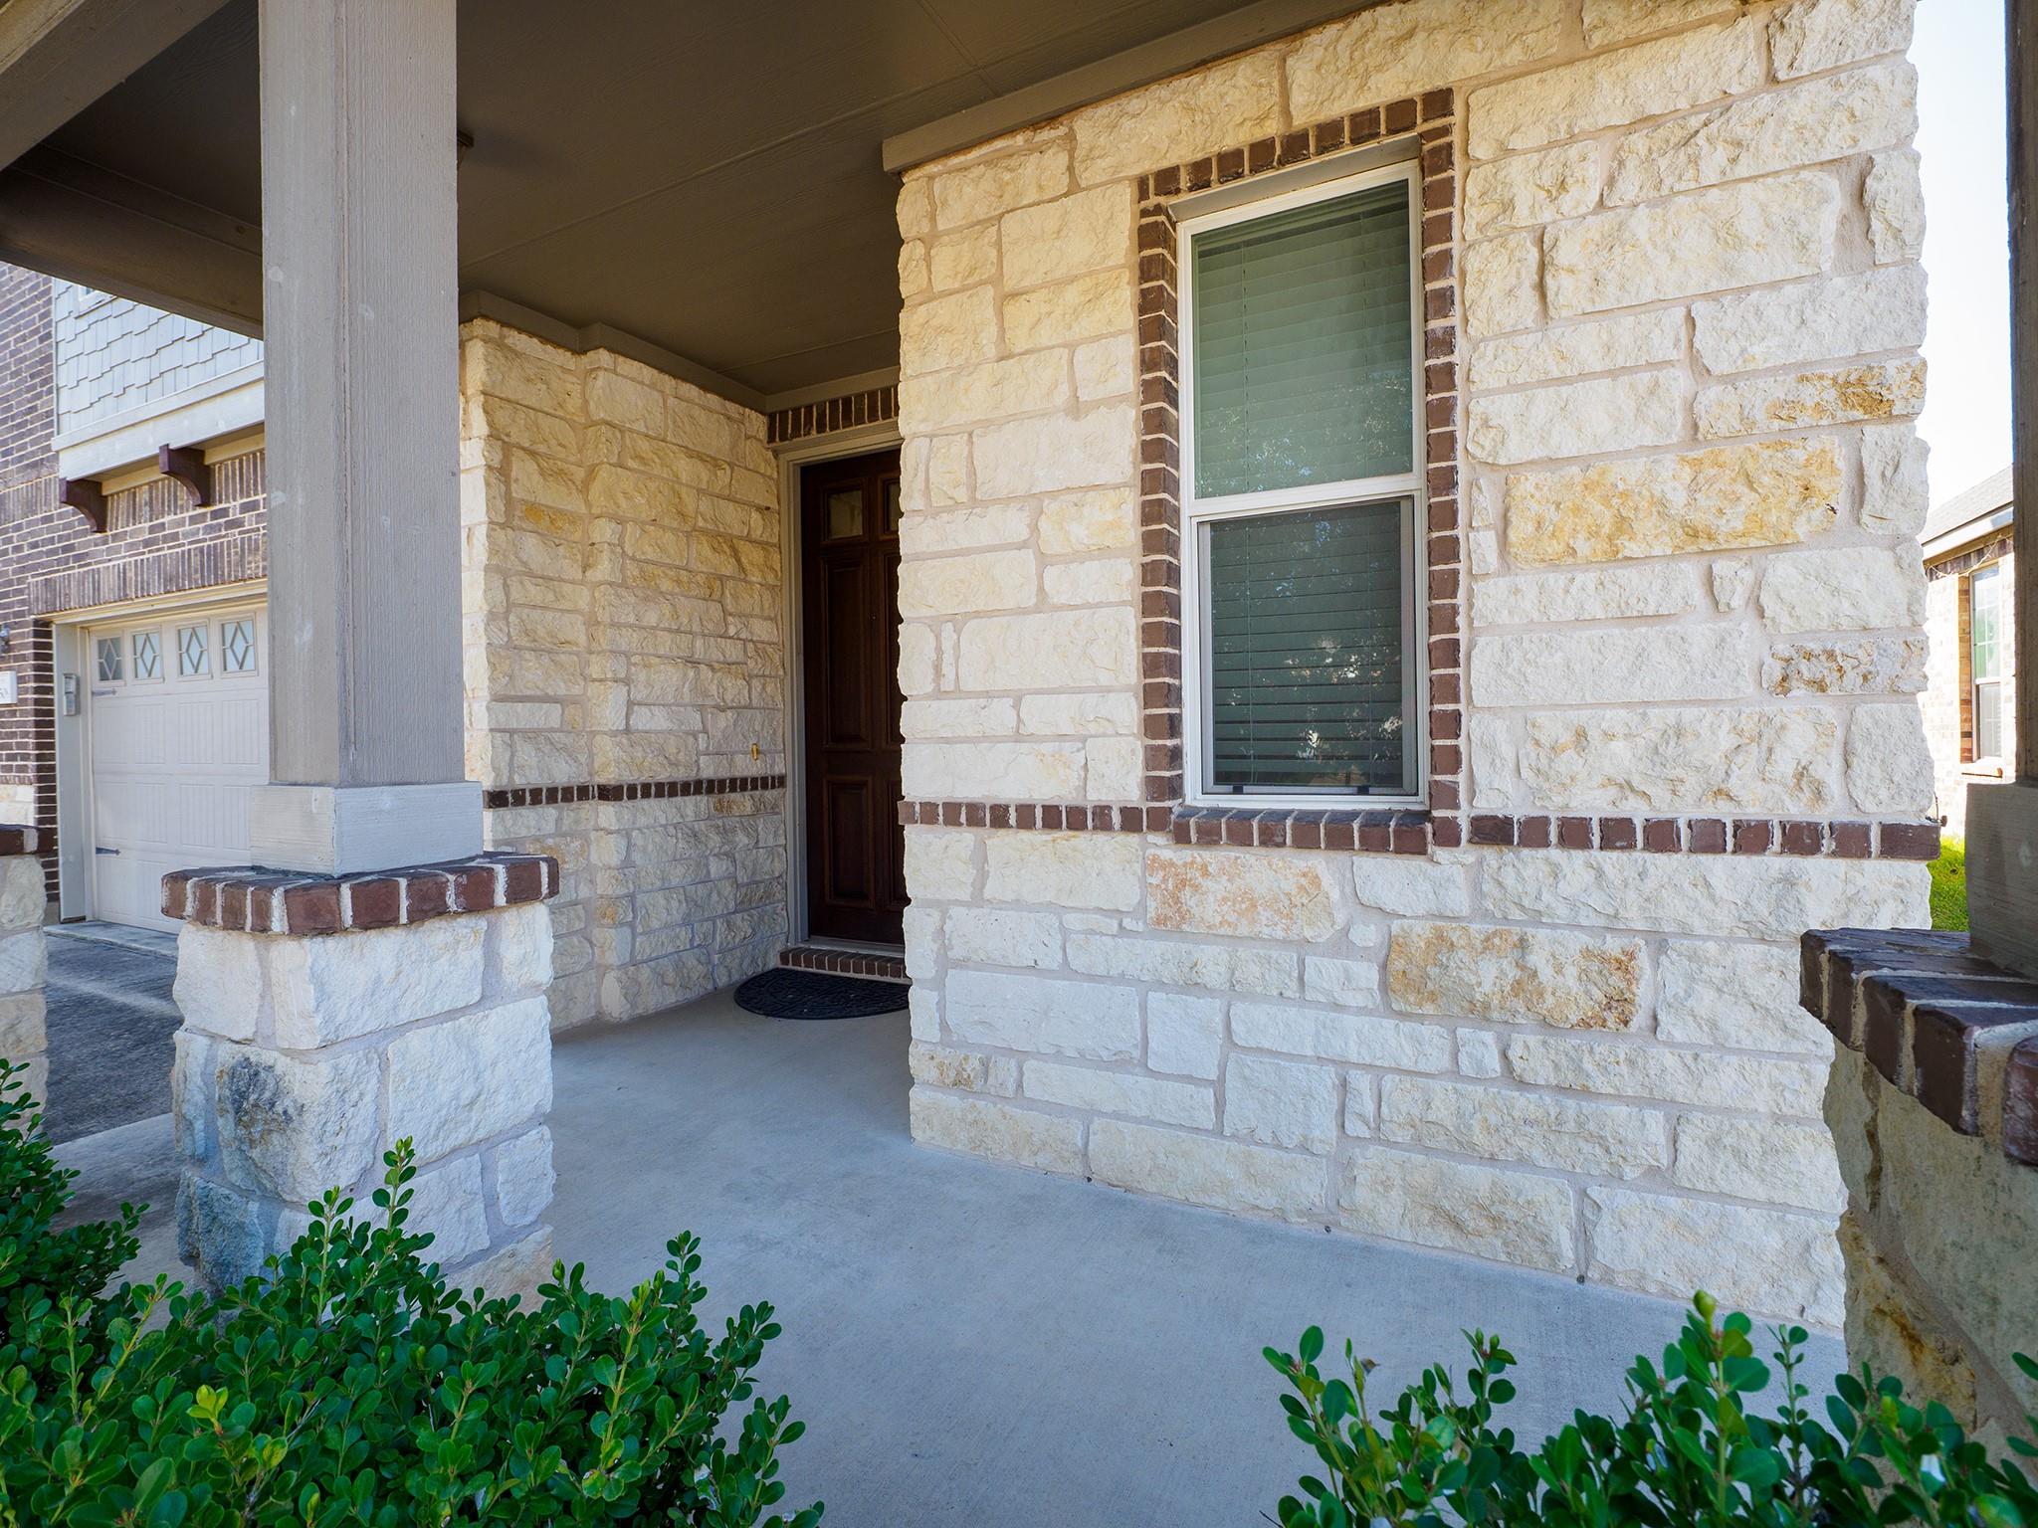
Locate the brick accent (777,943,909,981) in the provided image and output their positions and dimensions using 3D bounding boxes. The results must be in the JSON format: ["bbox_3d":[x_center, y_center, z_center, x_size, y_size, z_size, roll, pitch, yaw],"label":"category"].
[{"bbox_3d":[-0.736,1.015,4.762,1.040,0.100,0.190,0,1,26],"label":"brick accent"}]

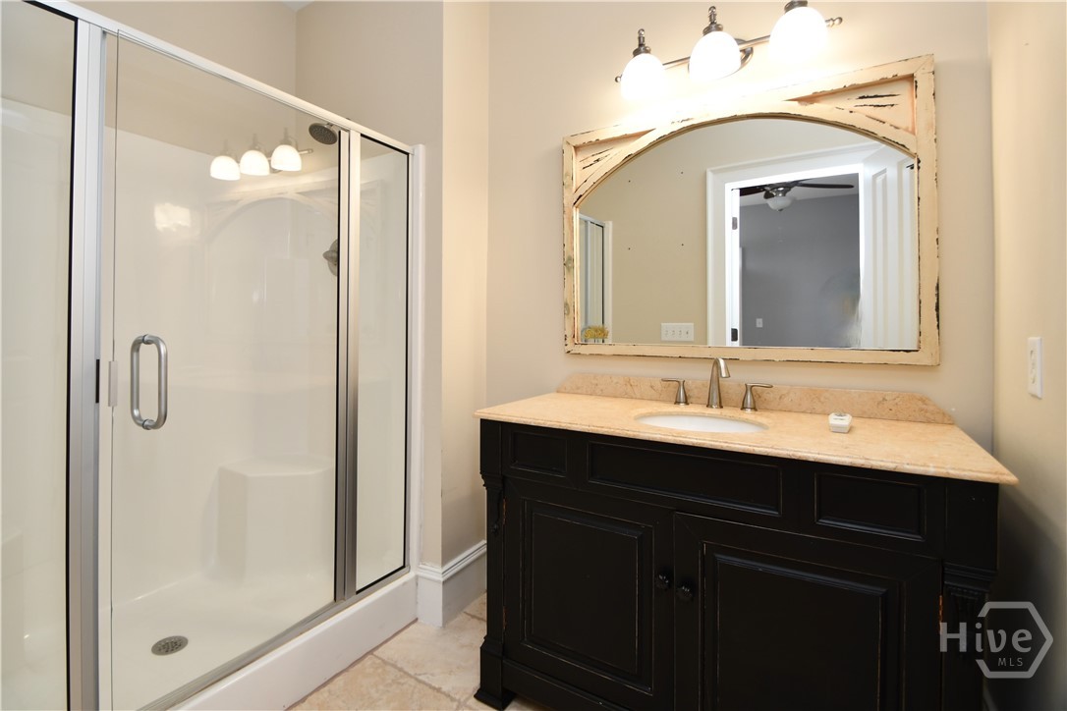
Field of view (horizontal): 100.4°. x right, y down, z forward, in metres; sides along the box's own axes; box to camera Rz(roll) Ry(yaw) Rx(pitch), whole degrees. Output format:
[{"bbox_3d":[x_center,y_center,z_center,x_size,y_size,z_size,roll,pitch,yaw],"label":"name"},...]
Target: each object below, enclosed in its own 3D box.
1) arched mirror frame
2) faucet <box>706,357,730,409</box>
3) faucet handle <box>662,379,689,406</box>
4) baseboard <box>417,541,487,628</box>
[{"bbox_3d":[0.598,-0.405,1.496,1.113,0.821,0.040,2,3,33],"label":"arched mirror frame"},{"bbox_3d":[0.589,0.093,1.423,0.052,0.163,0.138,1,3,13],"label":"faucet"},{"bbox_3d":[0.491,0.123,1.537,0.093,0.088,0.050,2,3,33],"label":"faucet handle"},{"bbox_3d":[-0.355,1.019,2.026,0.129,0.241,0.309,2,3,33],"label":"baseboard"}]

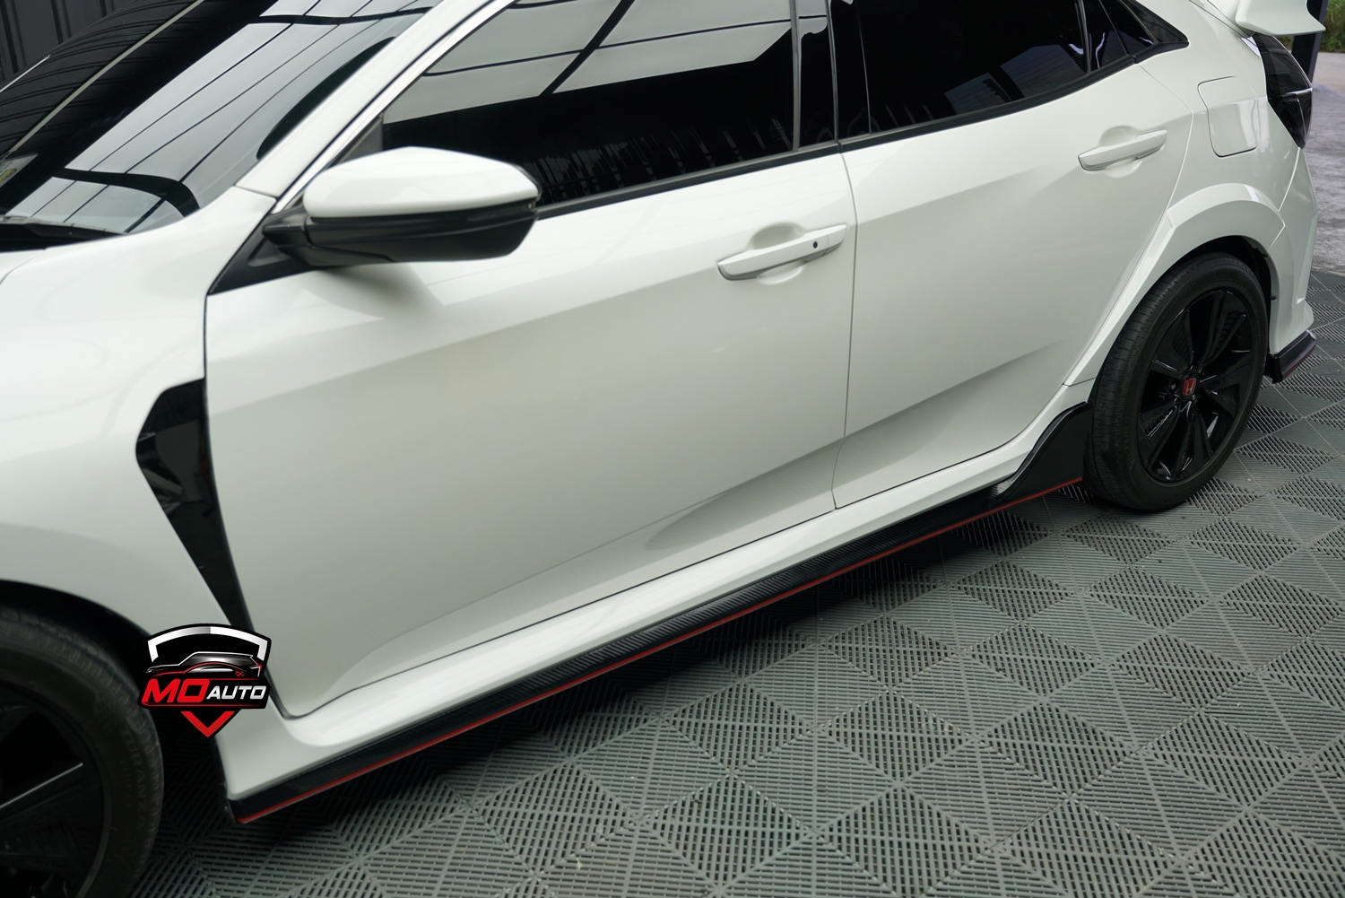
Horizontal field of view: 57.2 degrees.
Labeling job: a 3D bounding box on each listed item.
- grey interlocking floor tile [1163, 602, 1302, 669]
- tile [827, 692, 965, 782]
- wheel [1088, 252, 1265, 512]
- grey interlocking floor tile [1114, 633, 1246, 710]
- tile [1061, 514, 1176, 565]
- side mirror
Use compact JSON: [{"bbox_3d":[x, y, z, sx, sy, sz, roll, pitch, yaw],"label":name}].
[{"bbox_3d":[1.151,0.386,2.529,0.198,0.018,0.198,-17,28,-35],"label":"grey interlocking floor tile"},{"bbox_3d":[0.400,0.518,2.213,0.198,0.018,0.198,-17,28,-35],"label":"tile"},{"bbox_3d":[1.193,-0.184,3.043,0.645,0.645,0.235,-16,28,-34],"label":"wheel"},{"bbox_3d":[0.994,0.434,2.414,0.198,0.018,0.198,-17,28,-35],"label":"grey interlocking floor tile"},{"bbox_3d":[1.058,0.217,2.932,0.198,0.018,0.198,-17,28,-35],"label":"tile"},{"bbox_3d":[-0.343,-0.306,1.537,0.230,0.155,0.245,-16,28,-34],"label":"side mirror"}]

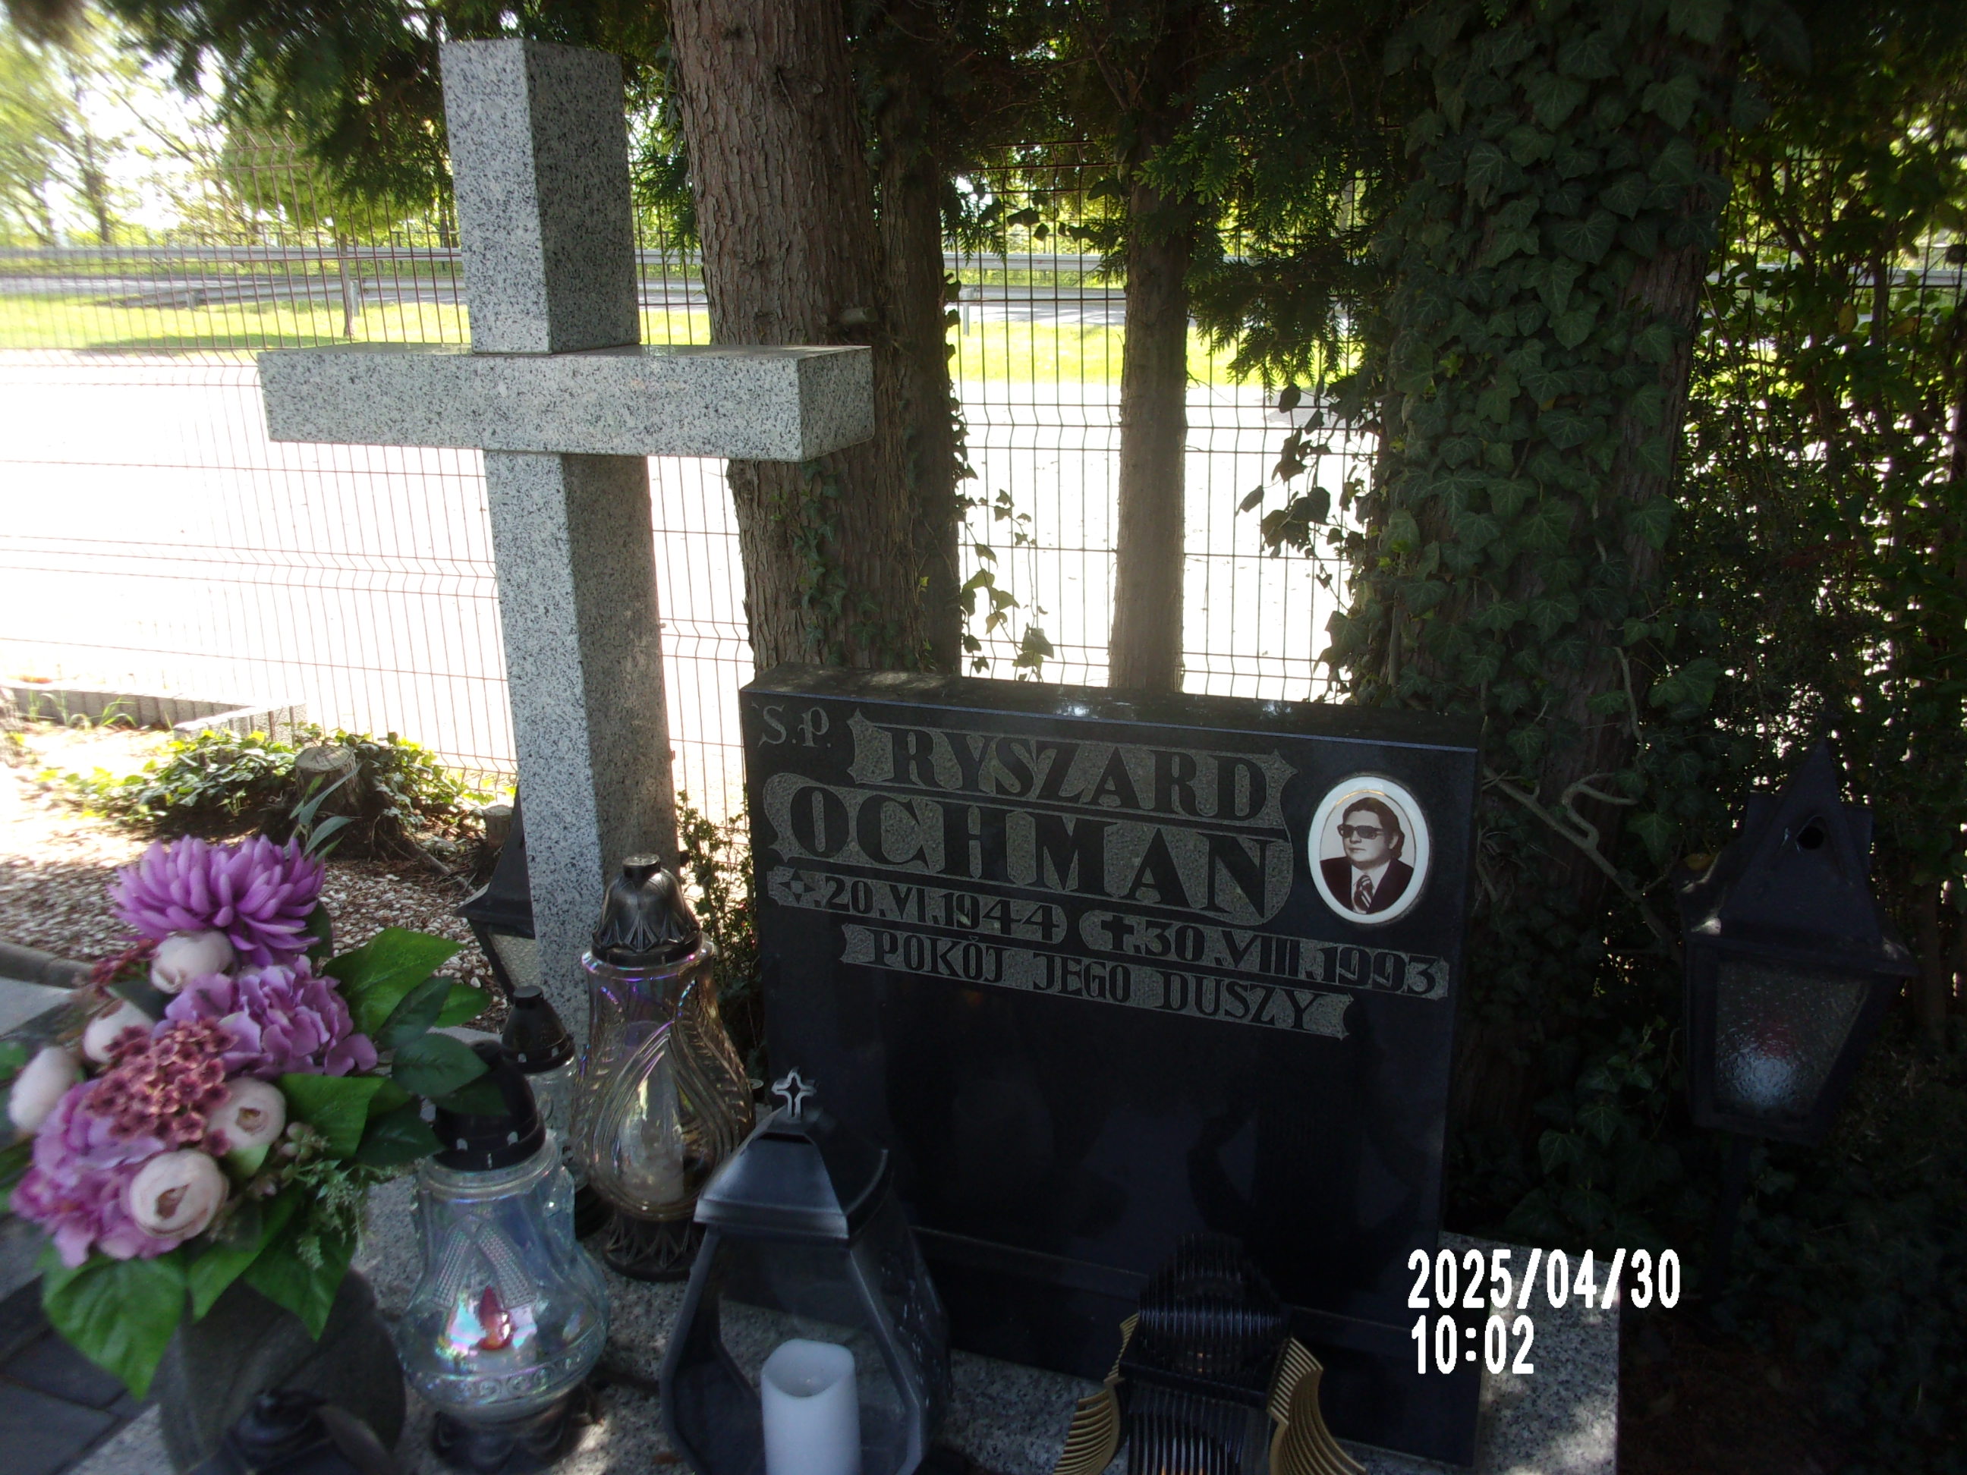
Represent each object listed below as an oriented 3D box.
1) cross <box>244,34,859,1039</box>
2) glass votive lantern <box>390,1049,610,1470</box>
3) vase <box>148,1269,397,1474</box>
[{"bbox_3d":[-0.404,-0.095,1.612,0.581,1.112,0.159,5,18,19],"label":"cross"},{"bbox_3d":[-0.400,0.417,1.307,0.178,0.352,0.178,5,18,19],"label":"glass votive lantern"},{"bbox_3d":[-0.536,0.485,1.215,0.182,0.282,0.182,5,18,19],"label":"vase"}]

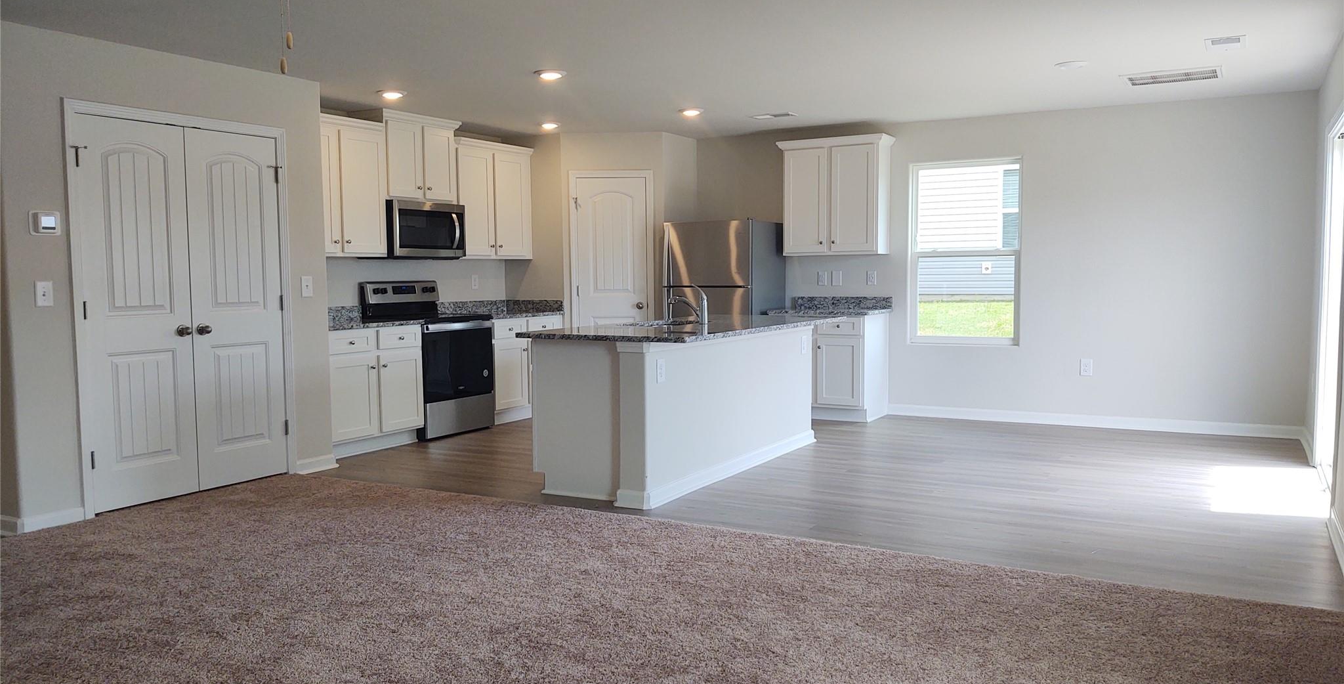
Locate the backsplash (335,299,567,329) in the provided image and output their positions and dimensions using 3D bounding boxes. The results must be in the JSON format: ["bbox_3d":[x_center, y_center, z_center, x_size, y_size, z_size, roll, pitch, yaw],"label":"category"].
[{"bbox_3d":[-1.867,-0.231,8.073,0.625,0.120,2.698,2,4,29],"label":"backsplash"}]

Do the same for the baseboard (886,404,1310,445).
[{"bbox_3d":[3.152,0.607,8.134,3.035,0.086,0.018,2,4,29],"label":"baseboard"}]

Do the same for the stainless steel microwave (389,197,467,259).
[{"bbox_3d":[-1.993,-0.846,8.021,0.423,0.418,0.765,2,4,29],"label":"stainless steel microwave"}]

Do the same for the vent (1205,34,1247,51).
[{"bbox_3d":[2.989,-1.607,5.660,0.195,0.020,0.375,2,5,29],"label":"vent"}]

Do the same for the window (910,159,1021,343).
[{"bbox_3d":[2.387,-0.716,8.550,0.900,1.492,0.100,2,5,29],"label":"window"}]

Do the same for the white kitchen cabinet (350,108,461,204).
[{"bbox_3d":[-2.020,-1.387,8.031,0.370,0.648,0.830,2,5,29],"label":"white kitchen cabinet"}]

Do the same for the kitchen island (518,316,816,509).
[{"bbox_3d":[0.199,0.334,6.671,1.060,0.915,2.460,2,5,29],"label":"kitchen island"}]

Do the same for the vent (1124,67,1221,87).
[{"bbox_3d":[3.207,-1.684,6.710,0.555,0.020,0.490,2,4,29],"label":"vent"}]

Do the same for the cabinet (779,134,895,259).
[{"bbox_3d":[1.377,-1.208,8.798,0.900,0.955,0.355,2,4,29],"label":"cabinet"}]

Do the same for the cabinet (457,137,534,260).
[{"bbox_3d":[-1.600,-1.171,8.801,0.370,0.953,0.990,2,5,29],"label":"cabinet"}]

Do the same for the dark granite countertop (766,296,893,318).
[{"bbox_3d":[1.326,-0.313,8.752,0.880,0.135,0.660,2,5,29],"label":"dark granite countertop"}]

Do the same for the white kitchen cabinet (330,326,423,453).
[{"bbox_3d":[-2.273,0.325,7.370,0.623,0.865,0.885,2,4,29],"label":"white kitchen cabinet"}]

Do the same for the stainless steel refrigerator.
[{"bbox_3d":[0.479,-0.218,9.106,0.800,1.655,0.760,2,4,29],"label":"stainless steel refrigerator"}]

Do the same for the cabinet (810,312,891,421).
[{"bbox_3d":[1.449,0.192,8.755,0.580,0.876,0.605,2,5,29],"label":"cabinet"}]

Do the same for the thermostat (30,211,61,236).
[{"bbox_3d":[-3.078,-0.582,5.165,0.030,0.108,0.149,2,5,29],"label":"thermostat"}]

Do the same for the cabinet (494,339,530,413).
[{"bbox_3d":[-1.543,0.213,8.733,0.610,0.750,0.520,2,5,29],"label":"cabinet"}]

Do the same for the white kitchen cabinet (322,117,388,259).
[{"bbox_3d":[-2.415,-1.069,7.323,0.353,0.955,0.866,2,4,29],"label":"white kitchen cabinet"}]

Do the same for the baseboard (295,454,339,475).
[{"bbox_3d":[-2.249,0.763,6.657,0.023,0.088,0.320,2,4,29],"label":"baseboard"}]

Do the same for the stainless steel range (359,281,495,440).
[{"bbox_3d":[-1.860,0.120,8.033,0.675,1.175,0.760,2,4,29],"label":"stainless steel range"}]

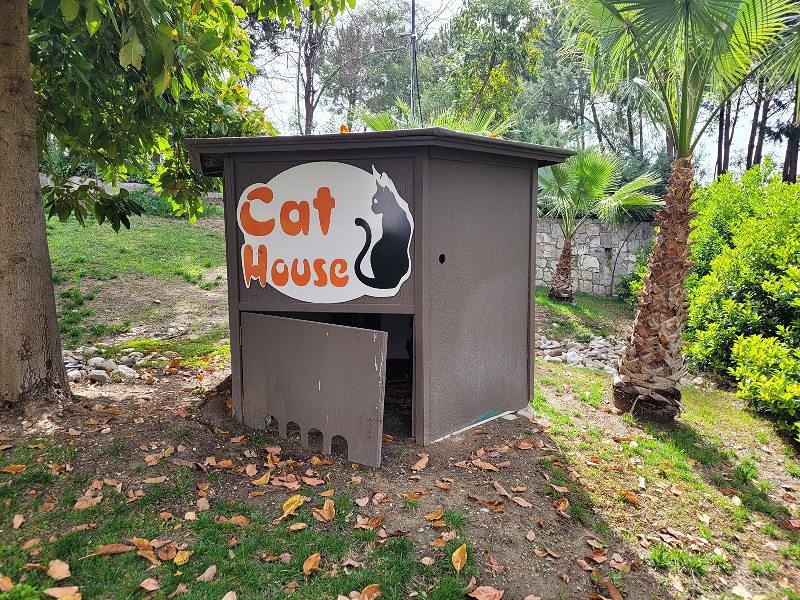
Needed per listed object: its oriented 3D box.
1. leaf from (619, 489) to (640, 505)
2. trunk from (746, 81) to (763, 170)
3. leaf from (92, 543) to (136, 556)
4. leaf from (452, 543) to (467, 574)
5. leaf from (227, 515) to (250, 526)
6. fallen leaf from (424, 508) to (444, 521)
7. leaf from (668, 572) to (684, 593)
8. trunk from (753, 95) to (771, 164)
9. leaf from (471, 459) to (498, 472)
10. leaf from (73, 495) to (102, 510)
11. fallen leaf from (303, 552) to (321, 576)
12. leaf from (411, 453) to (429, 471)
[{"bbox_3d":[1.303,1.116,3.404,0.055,0.035,0.157,-3,16,-25],"label":"leaf"},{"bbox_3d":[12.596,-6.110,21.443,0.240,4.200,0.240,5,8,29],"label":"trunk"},{"bbox_3d":[-1.360,1.184,2.851,0.195,0.030,0.065,-2,6,-13],"label":"leaf"},{"bbox_3d":[0.275,1.153,2.684,0.068,0.030,0.133,2,46,26],"label":"leaf"},{"bbox_3d":[-0.757,1.040,2.834,0.098,0.030,0.059,3,9,6],"label":"leaf"},{"bbox_3d":[0.183,1.140,3.194,0.105,0.030,0.060,-3,7,-25],"label":"fallen leaf"},{"bbox_3d":[1.148,1.173,2.494,0.040,0.030,0.089,1,9,-10],"label":"leaf"},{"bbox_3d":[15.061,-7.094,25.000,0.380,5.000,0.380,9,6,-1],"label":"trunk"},{"bbox_3d":[0.544,1.065,3.866,0.180,0.035,0.075,4,8,38],"label":"leaf"},{"bbox_3d":[-1.744,1.130,3.354,0.165,0.035,0.070,-4,7,-30],"label":"leaf"},{"bbox_3d":[-0.394,1.178,2.675,0.080,0.070,0.085,0,6,0],"label":"fallen leaf"},{"bbox_3d":[0.116,0.962,3.579,0.059,0.030,0.150,8,10,31],"label":"leaf"}]

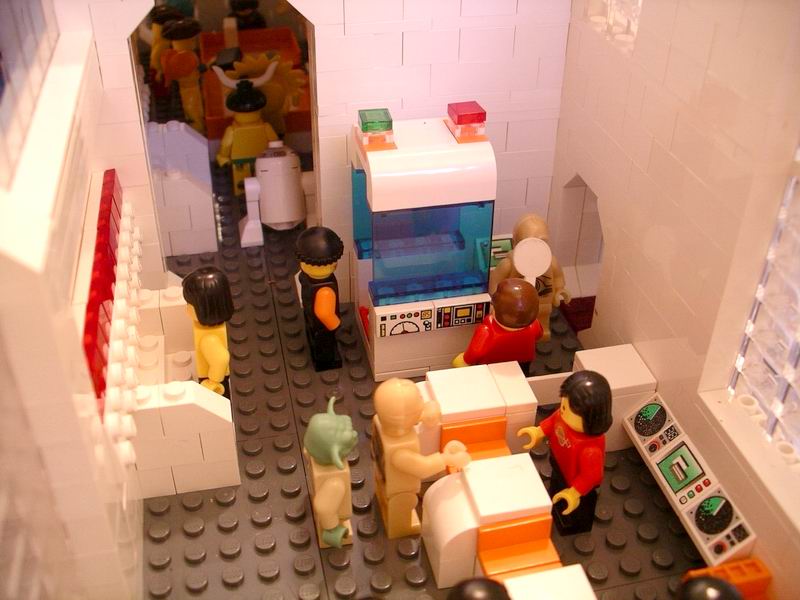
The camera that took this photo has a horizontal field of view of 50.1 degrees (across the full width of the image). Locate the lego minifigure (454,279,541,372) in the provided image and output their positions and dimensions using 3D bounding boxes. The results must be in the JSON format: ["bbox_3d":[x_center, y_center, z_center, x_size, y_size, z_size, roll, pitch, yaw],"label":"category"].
[{"bbox_3d":[0.028,0.011,0.231,0.025,0.042,0.013,-3,35,-6],"label":"lego minifigure"}]

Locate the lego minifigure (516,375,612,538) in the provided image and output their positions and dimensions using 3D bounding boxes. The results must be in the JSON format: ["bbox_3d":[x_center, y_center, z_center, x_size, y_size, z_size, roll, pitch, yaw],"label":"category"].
[{"bbox_3d":[0.040,0.034,0.197,0.018,0.043,0.024,-7,35,-11],"label":"lego minifigure"}]

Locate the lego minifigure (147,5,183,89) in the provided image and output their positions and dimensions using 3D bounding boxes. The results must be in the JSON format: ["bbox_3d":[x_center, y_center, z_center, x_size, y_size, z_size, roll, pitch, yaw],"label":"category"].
[{"bbox_3d":[-0.106,-0.111,0.395,0.022,0.043,0.013,14,36,17],"label":"lego minifigure"}]

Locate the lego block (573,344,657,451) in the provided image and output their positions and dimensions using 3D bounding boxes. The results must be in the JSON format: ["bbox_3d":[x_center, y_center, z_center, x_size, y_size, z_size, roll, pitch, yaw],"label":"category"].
[{"bbox_3d":[0.055,0.027,0.226,0.016,0.022,0.016,-7,35,-11],"label":"lego block"}]

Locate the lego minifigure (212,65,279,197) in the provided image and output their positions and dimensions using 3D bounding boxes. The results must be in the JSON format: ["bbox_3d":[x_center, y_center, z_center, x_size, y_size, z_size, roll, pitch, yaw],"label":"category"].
[{"bbox_3d":[-0.058,-0.064,0.330,0.026,0.050,0.013,-5,35,-10],"label":"lego minifigure"}]

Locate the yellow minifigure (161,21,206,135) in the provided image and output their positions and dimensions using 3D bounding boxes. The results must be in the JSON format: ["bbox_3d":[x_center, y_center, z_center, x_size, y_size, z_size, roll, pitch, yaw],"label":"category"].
[{"bbox_3d":[-0.094,-0.099,0.377,0.022,0.044,0.013,20,39,25],"label":"yellow minifigure"}]

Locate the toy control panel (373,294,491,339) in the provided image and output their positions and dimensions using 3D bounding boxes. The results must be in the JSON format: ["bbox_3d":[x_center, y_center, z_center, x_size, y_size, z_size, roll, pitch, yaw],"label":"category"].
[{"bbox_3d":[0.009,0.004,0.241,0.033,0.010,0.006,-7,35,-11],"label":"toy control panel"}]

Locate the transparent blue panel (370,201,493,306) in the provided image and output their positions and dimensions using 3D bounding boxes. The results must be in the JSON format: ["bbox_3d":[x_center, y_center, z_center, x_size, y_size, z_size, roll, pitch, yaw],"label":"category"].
[{"bbox_3d":[0.008,-0.014,0.232,0.033,0.029,0.008,-7,35,-11],"label":"transparent blue panel"}]

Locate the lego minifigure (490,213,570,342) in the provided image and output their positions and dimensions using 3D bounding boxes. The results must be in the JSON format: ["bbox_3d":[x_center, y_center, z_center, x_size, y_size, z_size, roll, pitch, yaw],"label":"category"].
[{"bbox_3d":[0.038,-0.006,0.255,0.026,0.042,0.014,-7,35,-11],"label":"lego minifigure"}]

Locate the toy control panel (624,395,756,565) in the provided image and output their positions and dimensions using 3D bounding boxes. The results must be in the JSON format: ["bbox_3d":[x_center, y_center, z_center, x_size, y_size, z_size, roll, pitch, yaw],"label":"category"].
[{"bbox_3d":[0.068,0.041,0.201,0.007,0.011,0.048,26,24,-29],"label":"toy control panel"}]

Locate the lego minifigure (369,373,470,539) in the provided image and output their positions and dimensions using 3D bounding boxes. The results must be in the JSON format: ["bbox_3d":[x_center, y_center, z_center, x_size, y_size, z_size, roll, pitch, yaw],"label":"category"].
[{"bbox_3d":[0.004,0.034,0.197,0.018,0.041,0.024,-7,35,-11],"label":"lego minifigure"}]

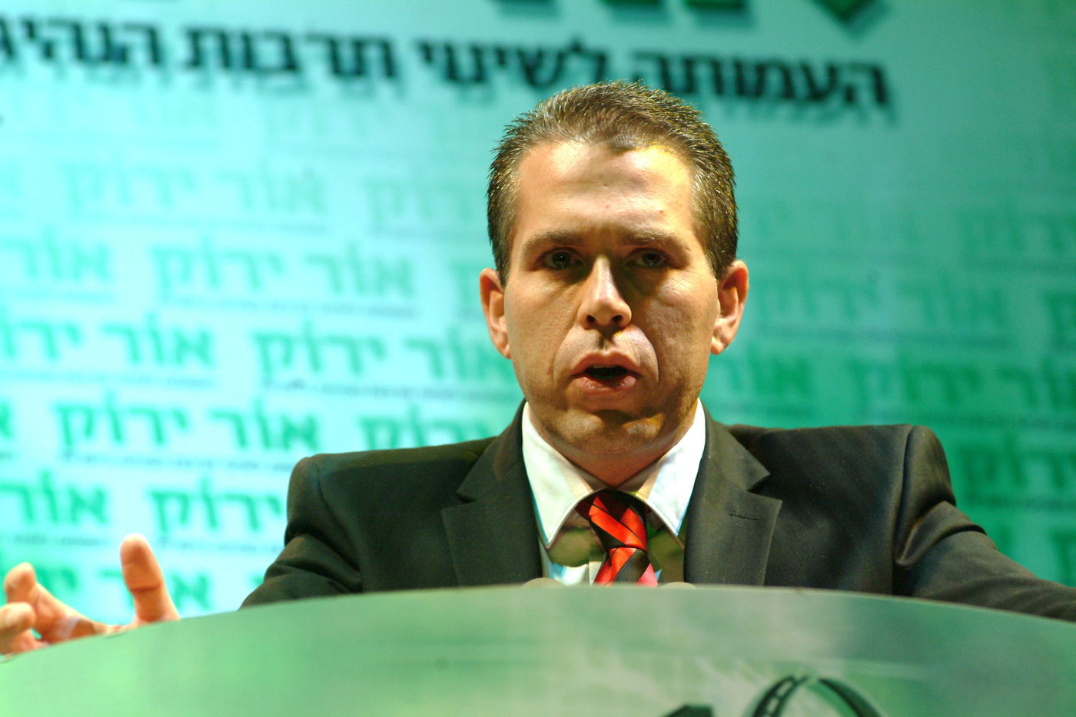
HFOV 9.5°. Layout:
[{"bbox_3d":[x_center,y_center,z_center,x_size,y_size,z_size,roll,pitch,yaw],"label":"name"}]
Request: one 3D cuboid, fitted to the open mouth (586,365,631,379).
[{"bbox_3d":[0.047,0.009,4.420,0.031,0.011,0.018,-1,-10,5],"label":"open mouth"}]

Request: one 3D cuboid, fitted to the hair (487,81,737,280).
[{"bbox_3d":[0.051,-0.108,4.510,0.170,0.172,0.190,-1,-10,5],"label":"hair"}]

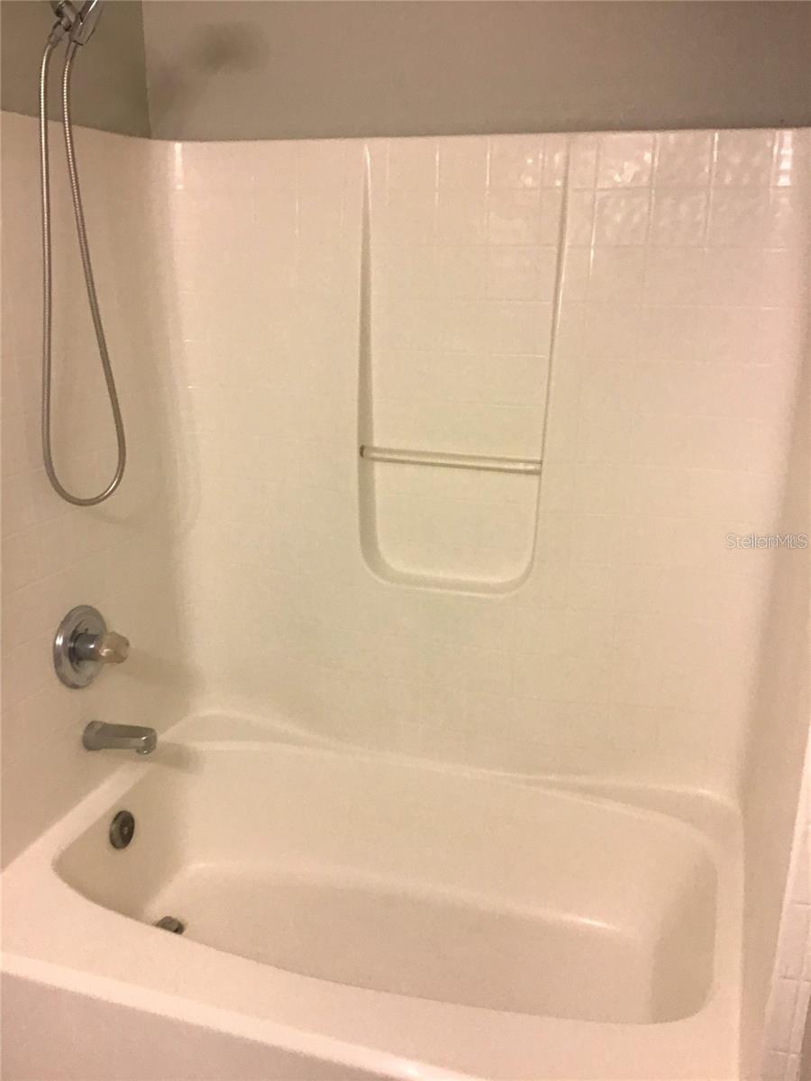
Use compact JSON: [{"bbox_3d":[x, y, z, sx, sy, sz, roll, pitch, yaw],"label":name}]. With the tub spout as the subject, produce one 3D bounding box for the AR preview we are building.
[{"bbox_3d":[-0.603,0.426,2.062,0.153,0.068,0.059,5,15,15],"label":"tub spout"}]

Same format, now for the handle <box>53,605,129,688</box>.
[{"bbox_3d":[-0.622,0.224,2.005,0.115,0.169,0.169,5,15,15],"label":"handle"}]

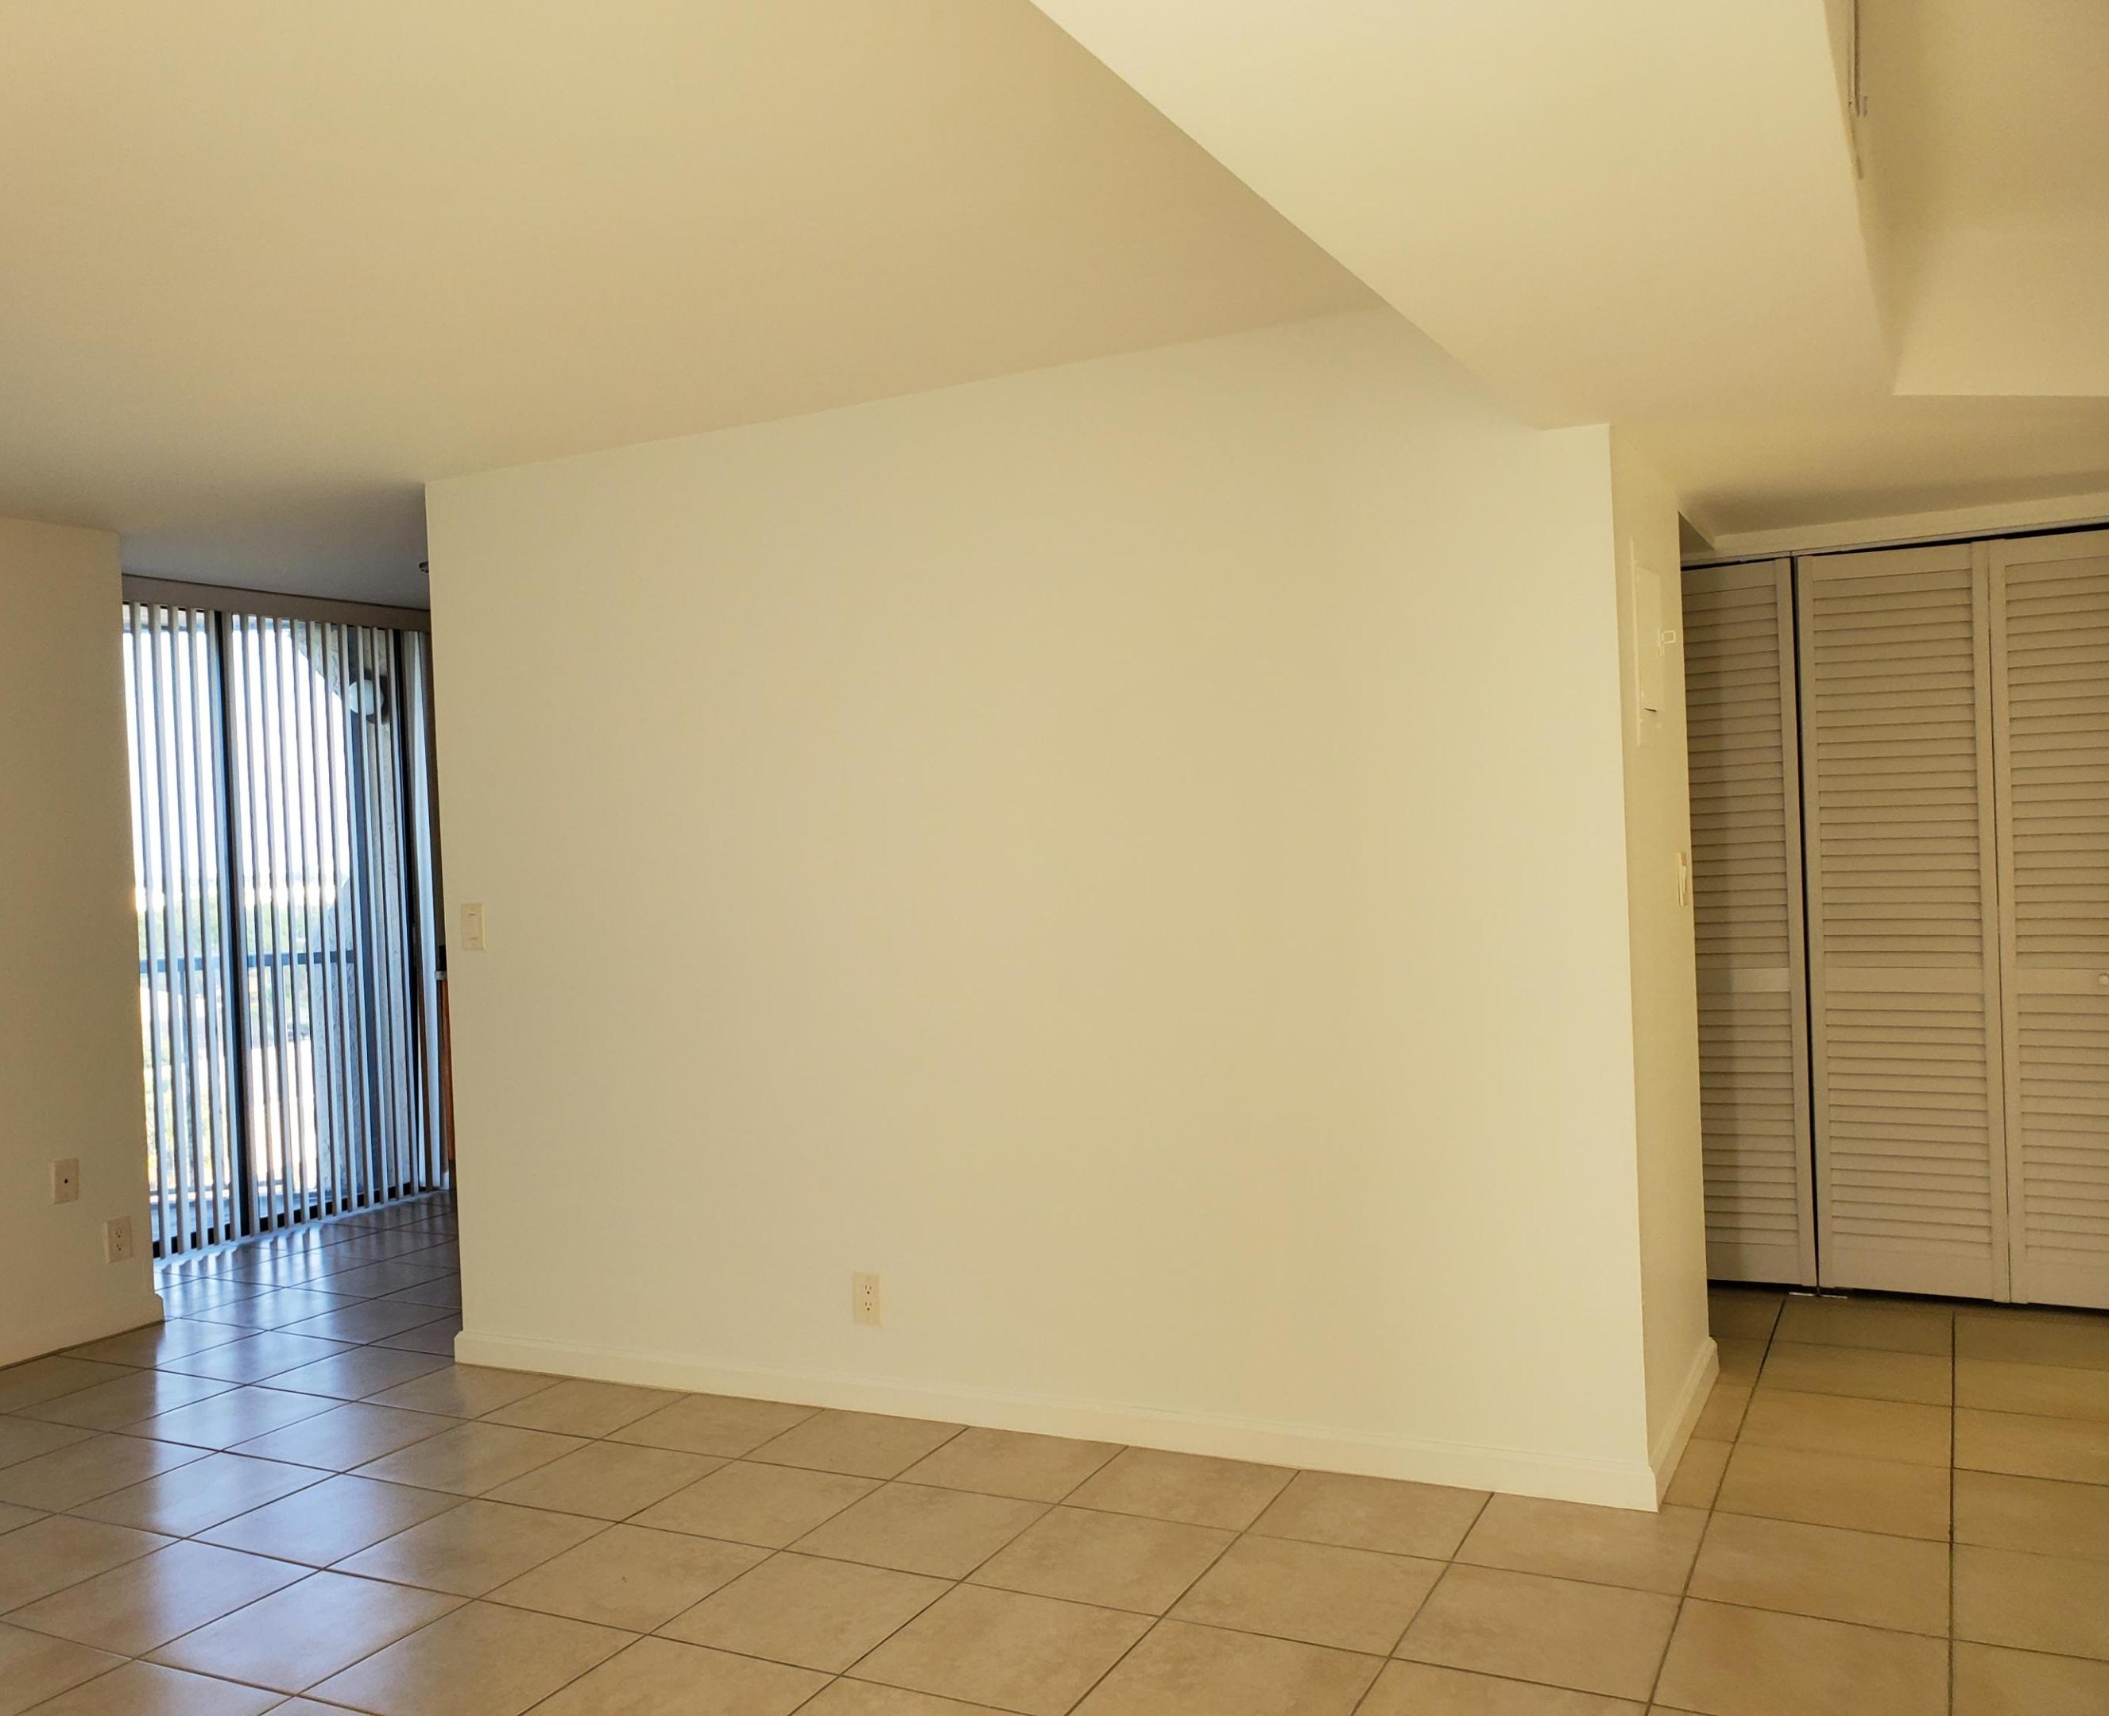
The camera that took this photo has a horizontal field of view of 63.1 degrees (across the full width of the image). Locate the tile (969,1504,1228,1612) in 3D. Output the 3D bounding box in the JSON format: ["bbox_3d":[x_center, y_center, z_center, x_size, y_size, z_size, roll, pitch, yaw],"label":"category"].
[{"bbox_3d":[0.101,1.343,3.290,0.407,0.011,0.395,-2,0,27],"label":"tile"}]

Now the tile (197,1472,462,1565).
[{"bbox_3d":[-1.524,1.399,3.629,0.403,0.010,0.403,-2,0,27],"label":"tile"}]

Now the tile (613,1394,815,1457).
[{"bbox_3d":[-0.825,1.379,4.194,0.407,0.011,0.375,-2,0,27],"label":"tile"}]

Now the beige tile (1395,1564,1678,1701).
[{"bbox_3d":[0.815,1.291,2.873,0.400,0.010,0.392,-2,0,27],"label":"beige tile"}]

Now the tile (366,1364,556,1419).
[{"bbox_3d":[-1.527,1.388,4.463,0.400,0.010,0.344,-2,0,27],"label":"tile"}]

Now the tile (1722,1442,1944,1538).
[{"bbox_3d":[1.545,1.255,3.401,0.400,0.010,0.392,-2,0,27],"label":"tile"}]

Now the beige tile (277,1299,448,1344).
[{"bbox_3d":[-2.078,1.411,5.223,0.403,0.010,0.403,-2,0,27],"label":"beige tile"}]

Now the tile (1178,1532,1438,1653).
[{"bbox_3d":[0.462,1.324,3.096,0.403,0.010,0.403,-2,0,27],"label":"tile"}]

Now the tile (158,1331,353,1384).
[{"bbox_3d":[-2.255,1.420,4.872,0.403,0.010,0.403,-2,0,27],"label":"tile"}]

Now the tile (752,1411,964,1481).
[{"bbox_3d":[-0.447,1.342,3.929,0.400,0.010,0.356,-2,0,27],"label":"tile"}]

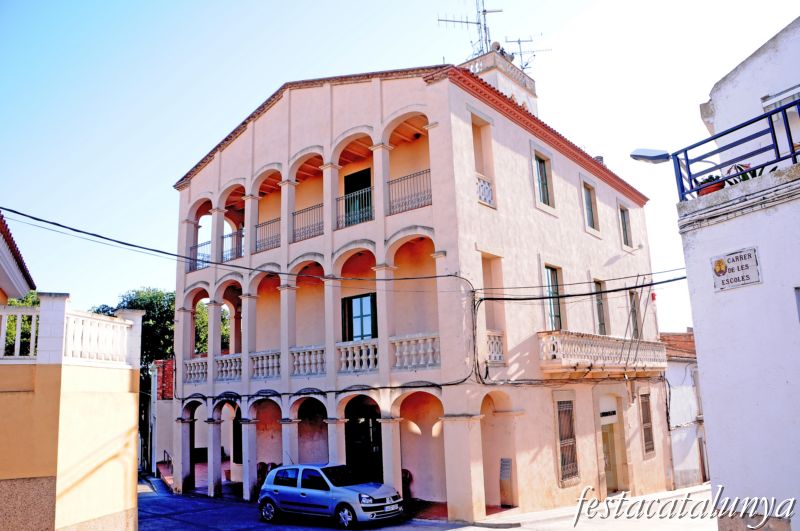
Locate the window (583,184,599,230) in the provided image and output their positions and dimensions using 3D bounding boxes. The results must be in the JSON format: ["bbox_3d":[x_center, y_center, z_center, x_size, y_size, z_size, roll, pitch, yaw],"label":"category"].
[{"bbox_3d":[7.620,-2.315,24.106,0.235,1.837,1.217,-12,-16,38],"label":"window"}]

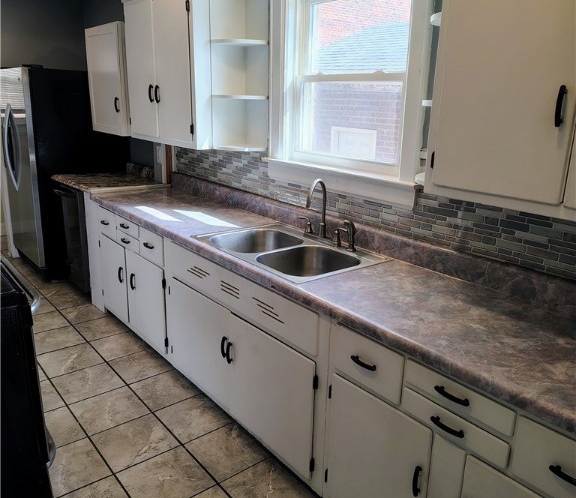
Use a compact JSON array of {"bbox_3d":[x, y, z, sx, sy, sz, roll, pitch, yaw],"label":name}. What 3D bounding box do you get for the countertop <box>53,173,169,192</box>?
[{"bbox_3d":[-1.387,-0.505,4.066,0.650,0.045,0.860,-12,21,-37],"label":"countertop"}]

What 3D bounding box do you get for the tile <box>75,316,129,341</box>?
[{"bbox_3d":[-1.301,0.564,3.775,0.330,0.010,0.326,-12,21,-37],"label":"tile"}]

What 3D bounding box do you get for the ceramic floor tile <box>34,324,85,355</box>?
[{"bbox_3d":[-1.544,0.613,3.532,0.322,0.010,0.319,-12,21,-37],"label":"ceramic floor tile"}]

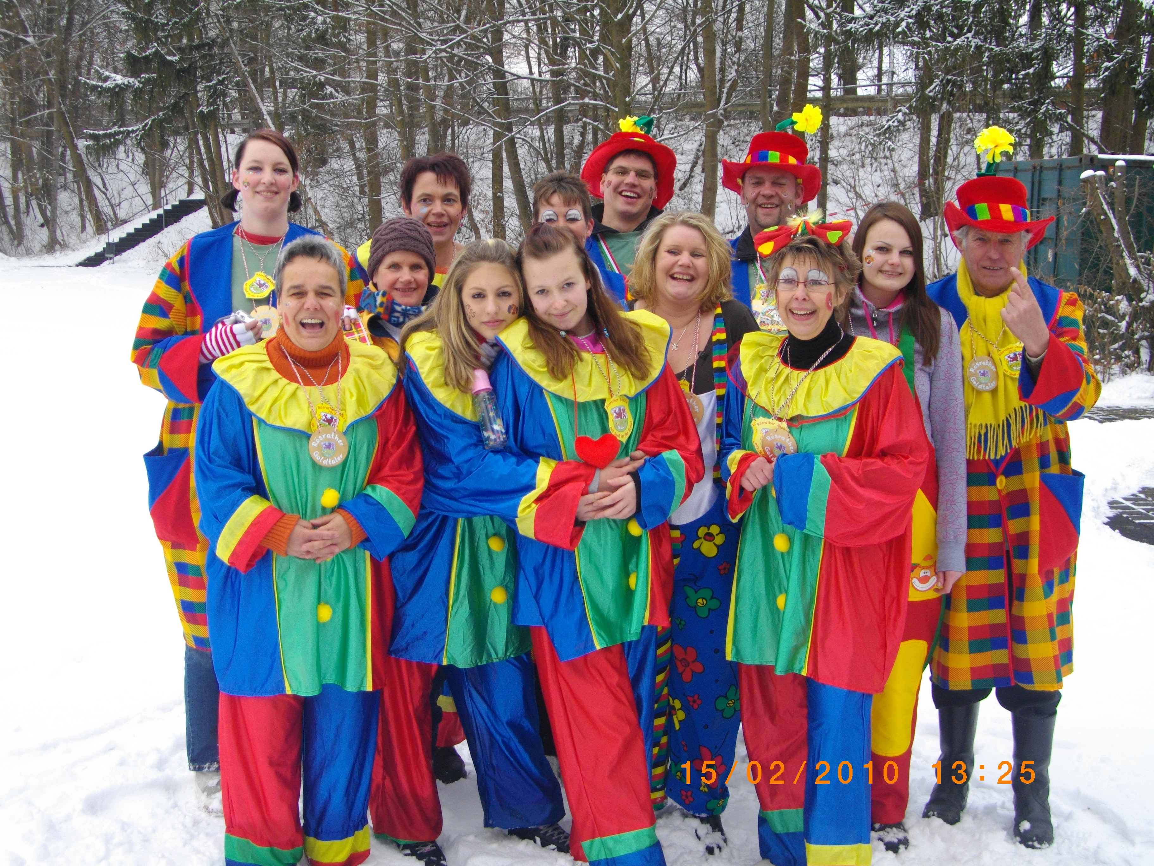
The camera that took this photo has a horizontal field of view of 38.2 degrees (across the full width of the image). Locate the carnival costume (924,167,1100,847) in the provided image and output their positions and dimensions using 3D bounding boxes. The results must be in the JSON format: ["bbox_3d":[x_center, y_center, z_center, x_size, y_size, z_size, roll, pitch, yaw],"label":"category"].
[{"bbox_3d":[1.105,0.176,4.358,0.500,1.770,0.420,2,7,13],"label":"carnival costume"}]

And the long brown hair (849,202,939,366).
[{"bbox_3d":[0.794,-0.375,4.155,0.230,0.395,0.250,0,7,1],"label":"long brown hair"}]

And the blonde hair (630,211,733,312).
[{"bbox_3d":[0.260,-0.426,4.149,0.255,0.250,0.240,0,7,-6],"label":"blonde hair"}]

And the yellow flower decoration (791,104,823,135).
[{"bbox_3d":[0.650,-0.885,4.707,0.090,0.085,0.070,0,7,0],"label":"yellow flower decoration"}]

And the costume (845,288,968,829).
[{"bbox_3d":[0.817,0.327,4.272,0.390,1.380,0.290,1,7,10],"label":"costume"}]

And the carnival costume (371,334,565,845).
[{"bbox_3d":[-0.262,0.400,4.129,0.510,1.300,0.400,-1,7,-12],"label":"carnival costume"}]

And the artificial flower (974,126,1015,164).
[{"bbox_3d":[1.043,-0.720,4.163,0.100,0.090,0.075,1,7,5],"label":"artificial flower"}]

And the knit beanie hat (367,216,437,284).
[{"bbox_3d":[-0.462,-0.485,4.404,0.185,0.180,0.210,0,7,-3],"label":"knit beanie hat"}]

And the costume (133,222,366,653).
[{"bbox_3d":[-0.882,-0.011,4.526,0.600,1.130,0.420,-1,7,-11],"label":"costume"}]

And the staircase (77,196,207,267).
[{"bbox_3d":[-14.471,-6.693,55.599,1.600,2.200,4.300,6,9,39],"label":"staircase"}]

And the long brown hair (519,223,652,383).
[{"bbox_3d":[0.018,-0.300,3.822,0.310,0.350,0.270,1,7,2],"label":"long brown hair"}]

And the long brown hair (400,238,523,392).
[{"bbox_3d":[-0.279,-0.278,4.026,0.285,0.360,0.240,-1,7,-6],"label":"long brown hair"}]

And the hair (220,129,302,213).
[{"bbox_3d":[-0.844,-0.700,4.458,0.220,0.220,0.220,-2,7,-16],"label":"hair"}]

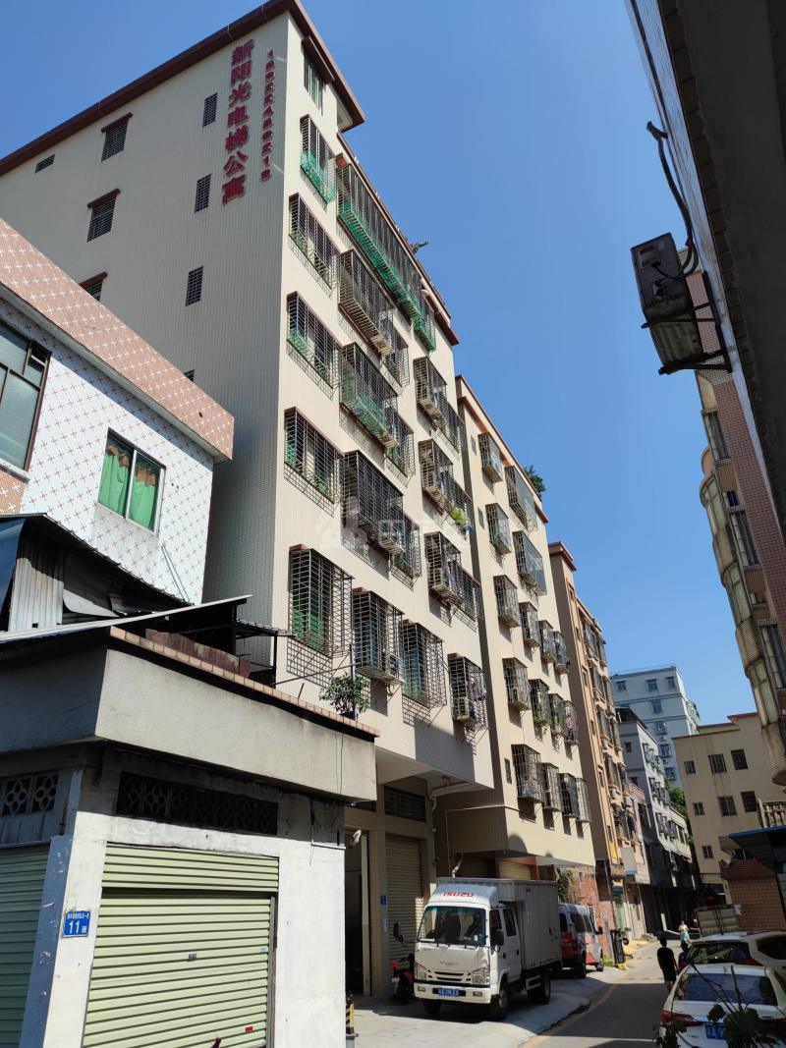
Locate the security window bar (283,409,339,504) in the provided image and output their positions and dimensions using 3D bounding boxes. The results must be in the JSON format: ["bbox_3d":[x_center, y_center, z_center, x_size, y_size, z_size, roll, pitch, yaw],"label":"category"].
[{"bbox_3d":[-1.633,-1.443,15.612,0.310,1.200,2.014,-14,-30,23],"label":"security window bar"}]

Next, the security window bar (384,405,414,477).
[{"bbox_3d":[0.228,-2.234,20.373,0.330,1.379,1.270,-14,-30,23],"label":"security window bar"}]

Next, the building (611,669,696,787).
[{"bbox_3d":[40.426,39.535,106.981,11.500,32.000,15.000,-15,-30,22],"label":"building"}]

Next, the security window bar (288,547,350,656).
[{"bbox_3d":[-1.319,1.483,13.456,0.453,1.636,1.528,-15,-30,22],"label":"security window bar"}]

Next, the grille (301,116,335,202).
[{"bbox_3d":[-1.937,-9.690,19.187,0.355,1.823,1.261,-15,-30,22],"label":"grille"}]

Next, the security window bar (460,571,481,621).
[{"bbox_3d":[2.388,2.237,22.677,0.360,1.190,1.579,-14,-30,23],"label":"security window bar"}]

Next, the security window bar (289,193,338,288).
[{"bbox_3d":[-1.886,-6.957,17.967,0.320,1.210,1.980,-14,-28,22],"label":"security window bar"}]

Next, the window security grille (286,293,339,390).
[{"bbox_3d":[-1.748,-4.193,16.651,0.330,1.240,2.000,-14,-28,22],"label":"window security grille"}]

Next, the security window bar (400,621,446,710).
[{"bbox_3d":[0.743,3.362,17.215,0.443,1.666,1.508,-15,-30,22],"label":"security window bar"}]

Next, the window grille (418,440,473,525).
[{"bbox_3d":[1.745,-1.143,23.170,0.450,1.760,3.260,-14,-28,22],"label":"window grille"}]

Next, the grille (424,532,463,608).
[{"bbox_3d":[1.528,1.338,21.158,0.460,1.630,1.660,-14,-28,22],"label":"grille"}]

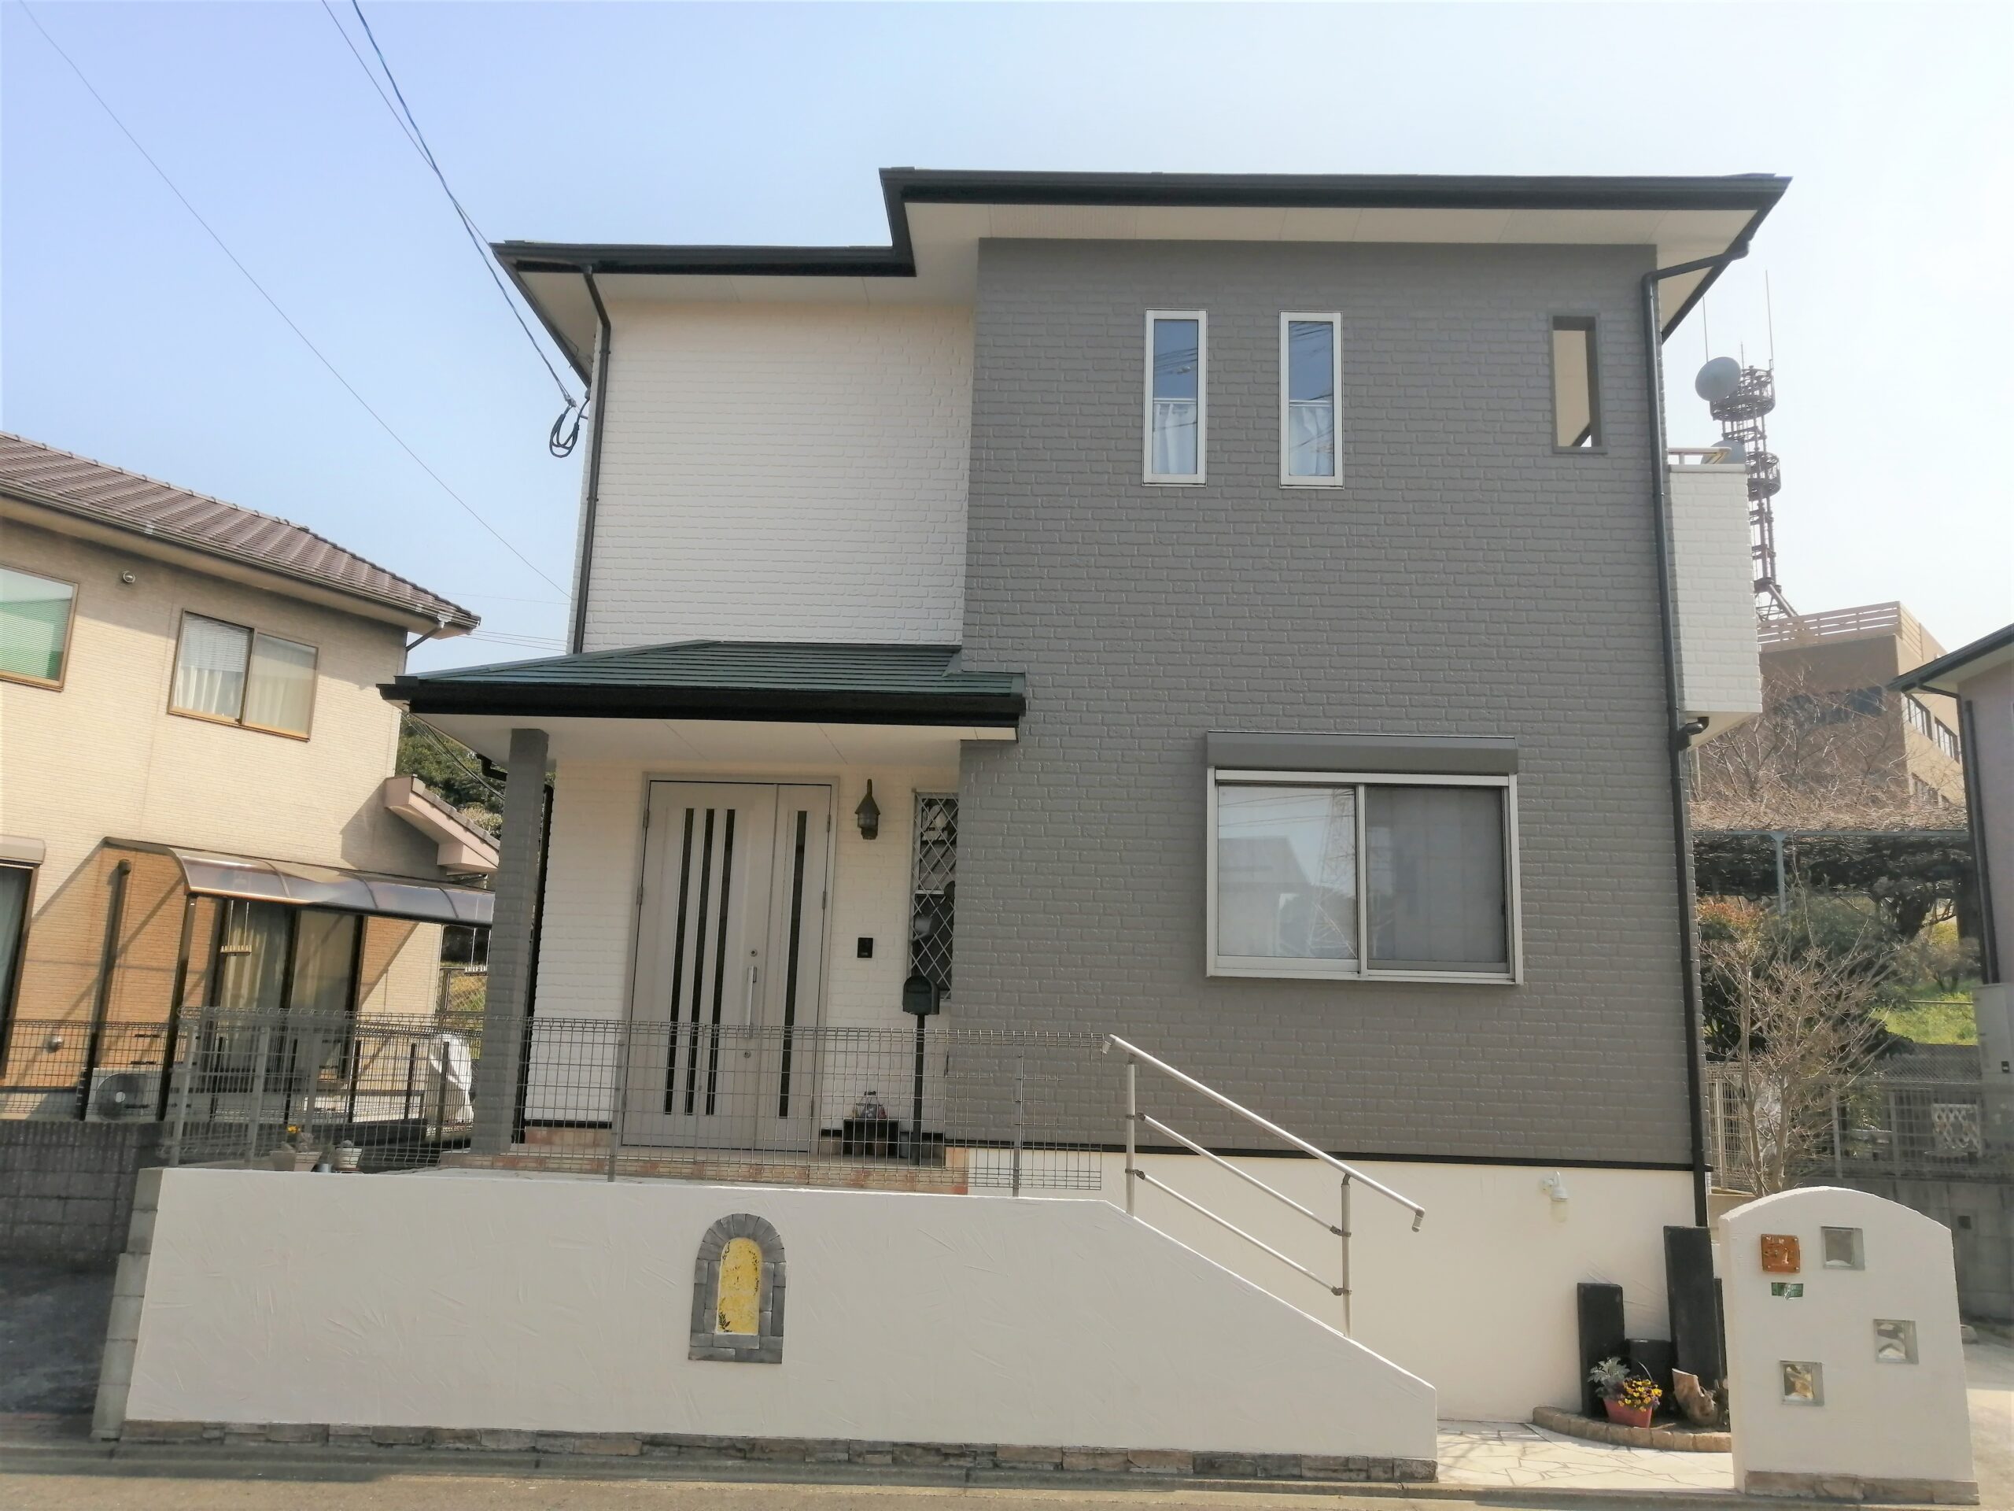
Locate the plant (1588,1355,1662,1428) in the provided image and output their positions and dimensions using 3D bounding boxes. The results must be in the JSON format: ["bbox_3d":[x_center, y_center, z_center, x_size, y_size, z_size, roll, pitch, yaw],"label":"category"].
[{"bbox_3d":[3.264,3.344,8.277,0.350,0.340,0.280,-3,-12,26],"label":"plant"}]

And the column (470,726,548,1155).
[{"bbox_3d":[-2.953,1.091,9.380,0.175,2.510,0.170,1,-11,2],"label":"column"}]

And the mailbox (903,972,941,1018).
[{"bbox_3d":[-0.517,1.463,9.534,0.170,0.225,0.420,1,-11,2],"label":"mailbox"}]

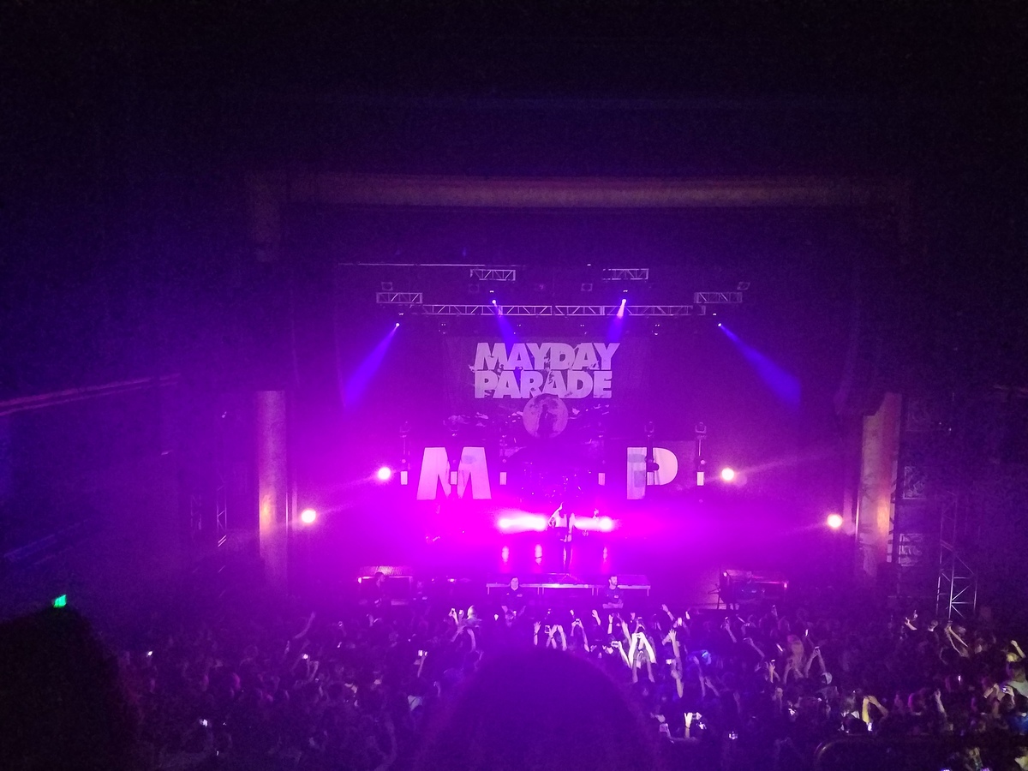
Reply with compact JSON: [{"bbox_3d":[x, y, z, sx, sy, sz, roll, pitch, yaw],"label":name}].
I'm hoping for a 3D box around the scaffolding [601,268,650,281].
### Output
[{"bbox_3d":[3.015,-3.003,20.900,1.270,0.320,0.320,0,5,-1],"label":"scaffolding"}]

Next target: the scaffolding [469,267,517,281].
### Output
[{"bbox_3d":[-0.568,-3.003,20.900,1.270,0.320,0.320,0,5,-1],"label":"scaffolding"}]

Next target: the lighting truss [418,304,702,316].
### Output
[{"bbox_3d":[1.369,-2.308,23.500,8.600,0.320,0.320,0,5,-1],"label":"lighting truss"}]

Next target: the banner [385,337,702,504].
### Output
[{"bbox_3d":[0.867,1.114,24.800,9.700,5.350,0.100,0,5,-1],"label":"banner"}]

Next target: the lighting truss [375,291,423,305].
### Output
[{"bbox_3d":[-3.096,-2.358,20.900,1.270,0.320,0.320,0,5,-1],"label":"lighting truss"}]

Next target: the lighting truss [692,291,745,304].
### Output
[{"bbox_3d":[5.531,-2.370,20.900,1.270,0.320,0.320,0,5,-1],"label":"lighting truss"}]

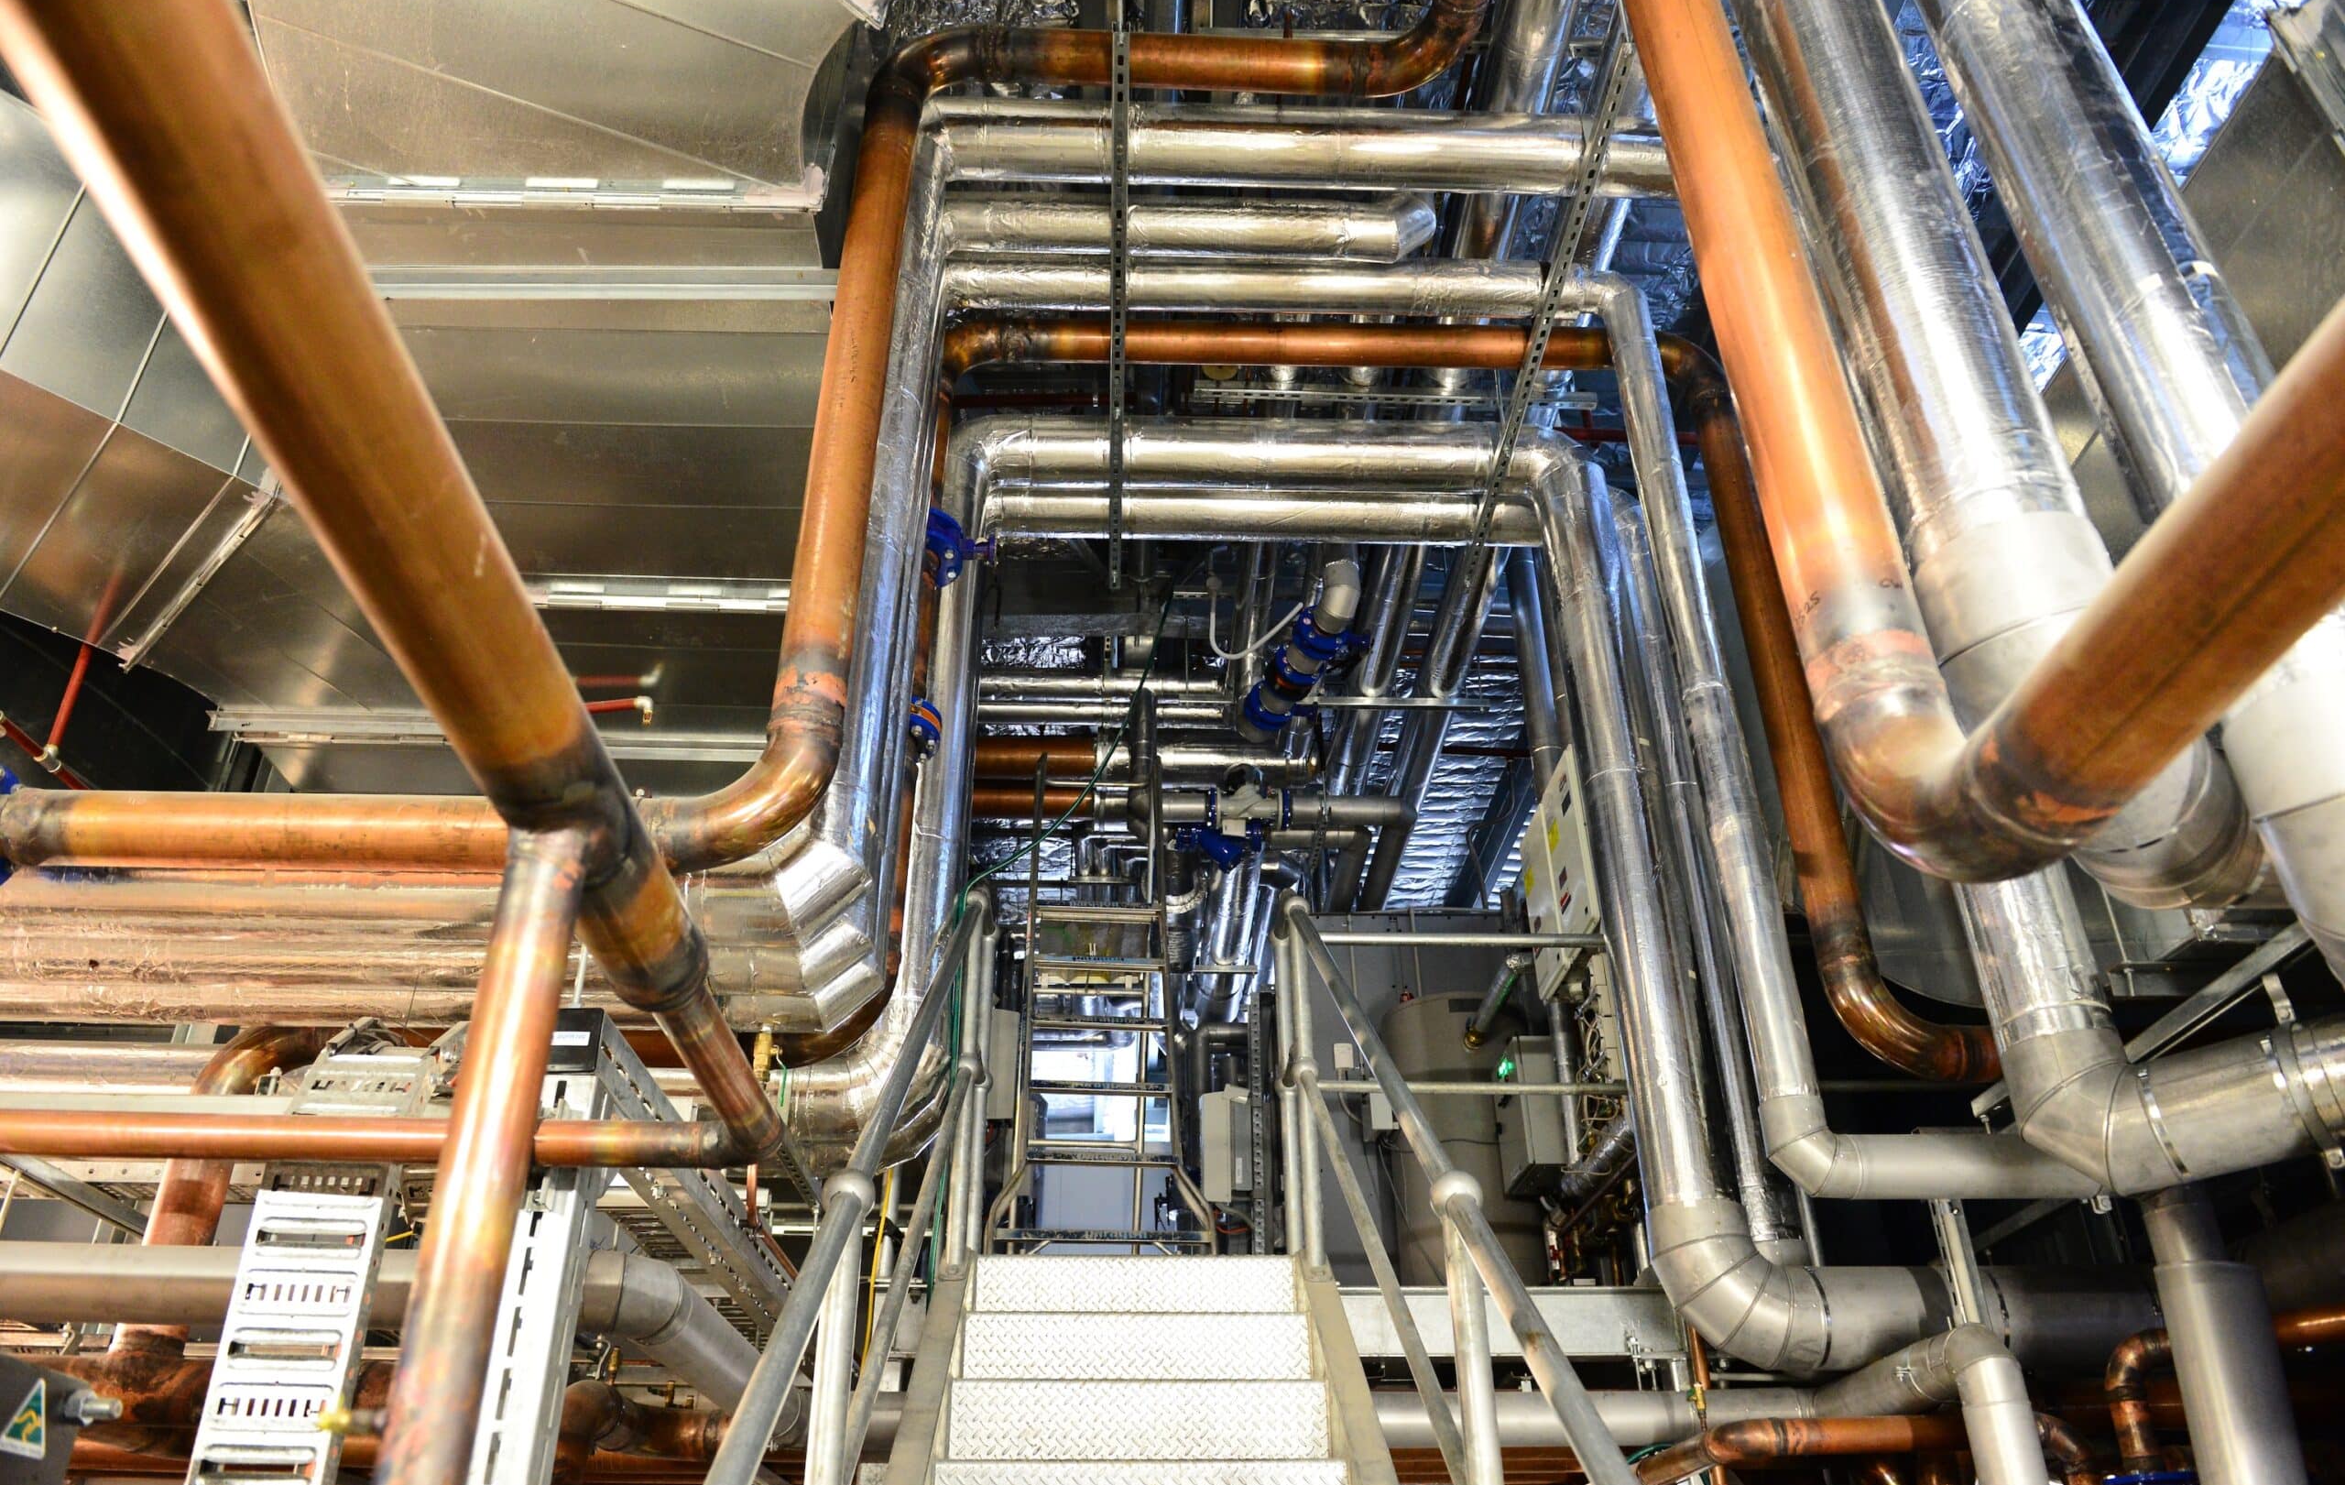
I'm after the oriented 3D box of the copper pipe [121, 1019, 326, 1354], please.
[{"bbox_3d":[-2.112,0.976,3.482,0.240,0.710,0.130,0,-31,0],"label":"copper pipe"}]

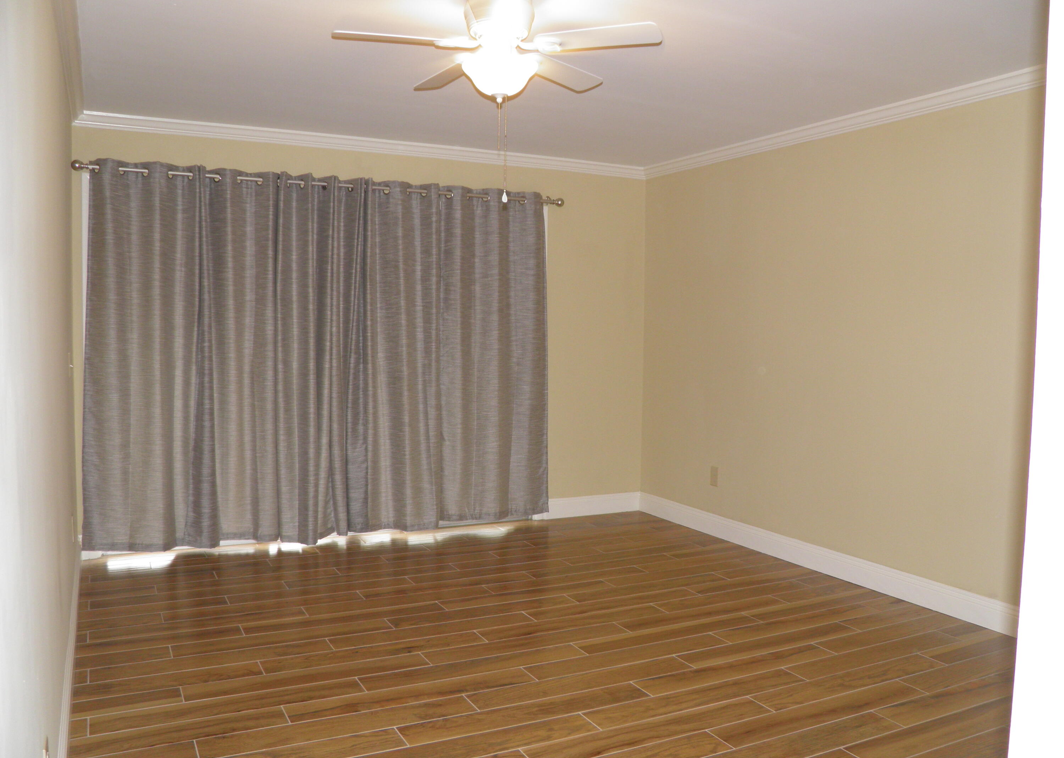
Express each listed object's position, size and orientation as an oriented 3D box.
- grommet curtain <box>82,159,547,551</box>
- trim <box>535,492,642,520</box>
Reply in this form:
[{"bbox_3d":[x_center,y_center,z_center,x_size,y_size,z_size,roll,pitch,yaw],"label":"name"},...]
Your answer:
[{"bbox_3d":[-1.120,-0.133,5.145,2.740,2.105,0.120,0,3,-27],"label":"grommet curtain"},{"bbox_3d":[0.397,0.891,6.071,0.850,0.139,0.018,0,3,-27],"label":"trim"}]

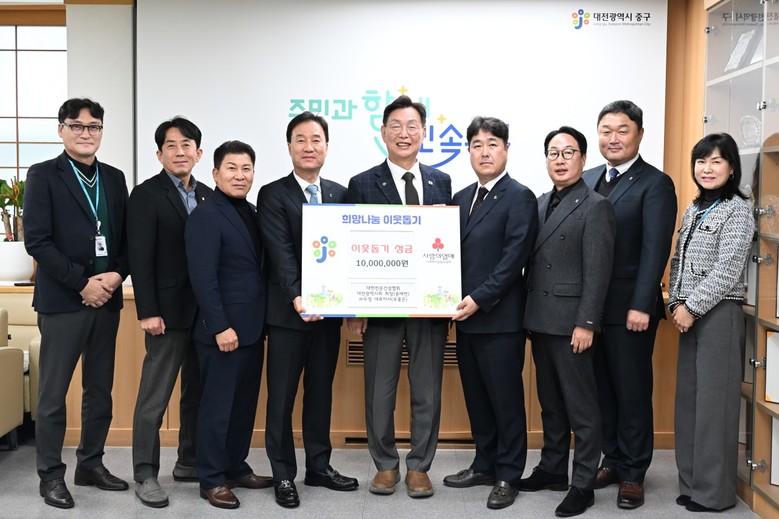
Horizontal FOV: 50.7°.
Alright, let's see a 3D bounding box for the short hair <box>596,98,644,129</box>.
[{"bbox_3d":[1.042,-0.640,3.720,0.185,0.160,0.205,2,4,28],"label":"short hair"}]

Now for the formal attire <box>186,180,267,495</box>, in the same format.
[{"bbox_3d":[-0.723,0.329,3.710,0.440,1.344,0.310,-2,4,-38],"label":"formal attire"}]

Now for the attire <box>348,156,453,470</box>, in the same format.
[{"bbox_3d":[0.036,0.252,3.800,0.520,1.423,0.300,0,3,-4],"label":"attire"}]

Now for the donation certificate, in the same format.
[{"bbox_3d":[-0.037,0.002,3.580,0.695,0.490,0.012,0,-8,1],"label":"donation certificate"}]

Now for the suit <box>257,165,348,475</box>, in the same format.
[{"bbox_3d":[-0.397,0.282,3.760,0.470,1.390,0.320,-1,4,-24],"label":"suit"}]

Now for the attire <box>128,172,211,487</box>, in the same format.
[{"bbox_3d":[-0.978,0.301,3.688,0.460,1.350,0.320,-3,5,-43],"label":"attire"}]

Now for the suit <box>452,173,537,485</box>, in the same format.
[{"bbox_3d":[0.466,0.288,3.770,0.460,1.411,0.310,2,4,32],"label":"suit"}]

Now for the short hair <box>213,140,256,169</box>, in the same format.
[{"bbox_3d":[-0.694,-0.451,3.670,0.180,0.145,0.200,-1,4,-25],"label":"short hair"}]

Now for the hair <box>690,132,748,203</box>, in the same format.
[{"bbox_3d":[1.404,-0.391,3.514,0.215,0.290,0.220,4,5,42],"label":"hair"}]

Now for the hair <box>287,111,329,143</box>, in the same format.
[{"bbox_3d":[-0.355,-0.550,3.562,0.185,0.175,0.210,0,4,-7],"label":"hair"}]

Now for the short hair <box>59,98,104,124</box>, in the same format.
[{"bbox_3d":[-1.387,-0.647,3.700,0.185,0.140,0.205,-1,4,-28],"label":"short hair"}]

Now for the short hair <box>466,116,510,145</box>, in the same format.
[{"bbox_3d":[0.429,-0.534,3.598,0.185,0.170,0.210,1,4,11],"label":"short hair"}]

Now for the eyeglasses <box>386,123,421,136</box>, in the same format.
[{"bbox_3d":[0.067,-0.563,3.561,0.145,0.048,0.140,0,4,0],"label":"eyeglasses"}]

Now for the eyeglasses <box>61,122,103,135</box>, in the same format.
[{"bbox_3d":[-1.372,-0.582,3.660,0.148,0.045,0.140,-2,4,-30],"label":"eyeglasses"}]

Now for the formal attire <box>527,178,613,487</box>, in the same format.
[{"bbox_3d":[0.784,0.329,3.602,0.460,1.340,0.320,4,5,44],"label":"formal attire"}]

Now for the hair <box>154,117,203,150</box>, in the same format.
[{"bbox_3d":[-0.956,-0.556,3.730,0.195,0.170,0.205,0,3,-14],"label":"hair"}]

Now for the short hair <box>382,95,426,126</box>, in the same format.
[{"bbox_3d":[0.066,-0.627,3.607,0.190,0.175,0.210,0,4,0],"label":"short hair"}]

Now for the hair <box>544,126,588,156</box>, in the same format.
[{"bbox_3d":[0.762,-0.479,3.519,0.180,0.175,0.210,2,4,27],"label":"hair"}]

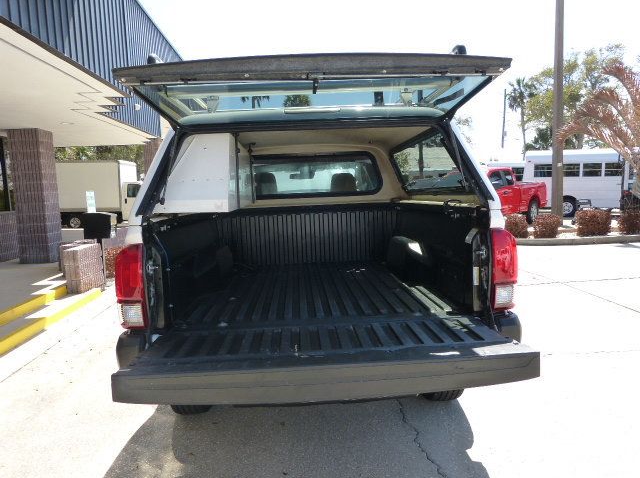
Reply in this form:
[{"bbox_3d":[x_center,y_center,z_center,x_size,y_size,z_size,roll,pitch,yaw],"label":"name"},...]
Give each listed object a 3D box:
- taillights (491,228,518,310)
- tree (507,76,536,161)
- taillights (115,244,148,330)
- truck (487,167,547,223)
[{"bbox_3d":[0.794,0.128,2.091,0.150,0.375,0.170,-2,6,-2],"label":"taillights"},{"bbox_3d":[19.238,-9.614,44.606,2.800,11.589,2.800,1,6,22],"label":"tree"},{"bbox_3d":[-0.793,0.186,2.018,0.150,0.375,0.170,-2,6,-2],"label":"taillights"},{"bbox_3d":[5.476,-1.350,15.498,5.850,1.920,2.080,-7,8,-41],"label":"truck"}]

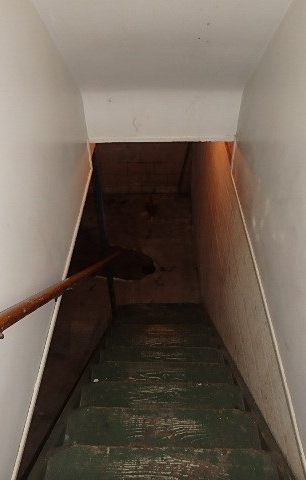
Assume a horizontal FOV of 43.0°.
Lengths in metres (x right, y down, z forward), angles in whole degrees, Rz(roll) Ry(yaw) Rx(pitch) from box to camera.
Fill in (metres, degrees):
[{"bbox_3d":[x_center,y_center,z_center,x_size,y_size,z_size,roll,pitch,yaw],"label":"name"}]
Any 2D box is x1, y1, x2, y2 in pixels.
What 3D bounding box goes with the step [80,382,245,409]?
[{"bbox_3d":[0.047,0.890,2.046,0.850,0.065,0.250,0,42,1],"label":"step"}]

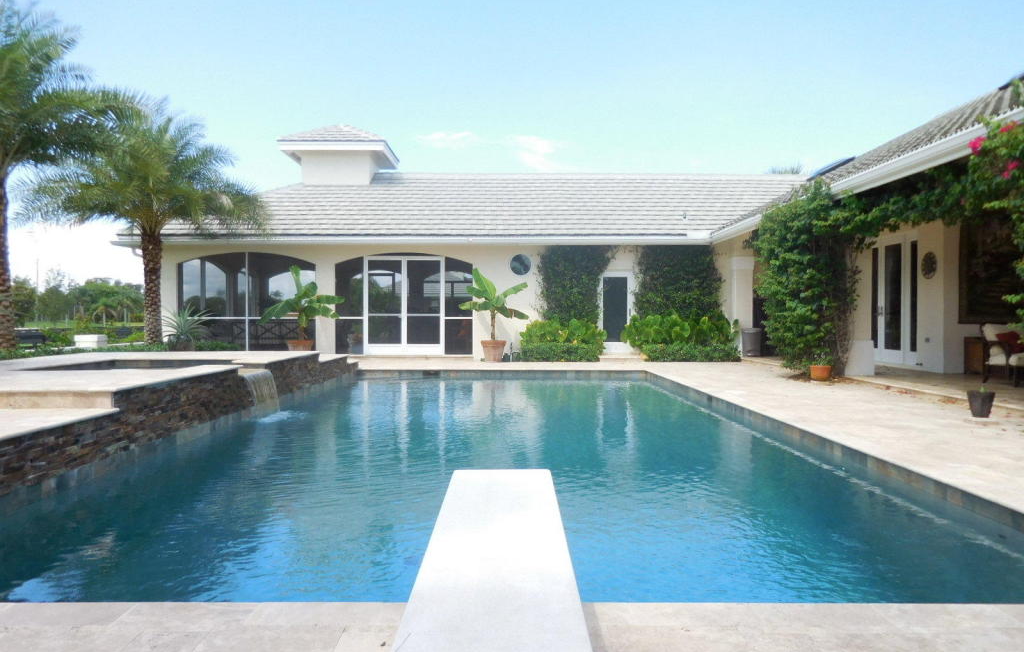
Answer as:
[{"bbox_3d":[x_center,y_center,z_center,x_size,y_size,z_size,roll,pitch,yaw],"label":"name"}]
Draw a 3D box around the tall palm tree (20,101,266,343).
[{"bbox_3d":[-7.750,-2.130,15.600,4.900,5.150,4.800,0,1,-1],"label":"tall palm tree"}]

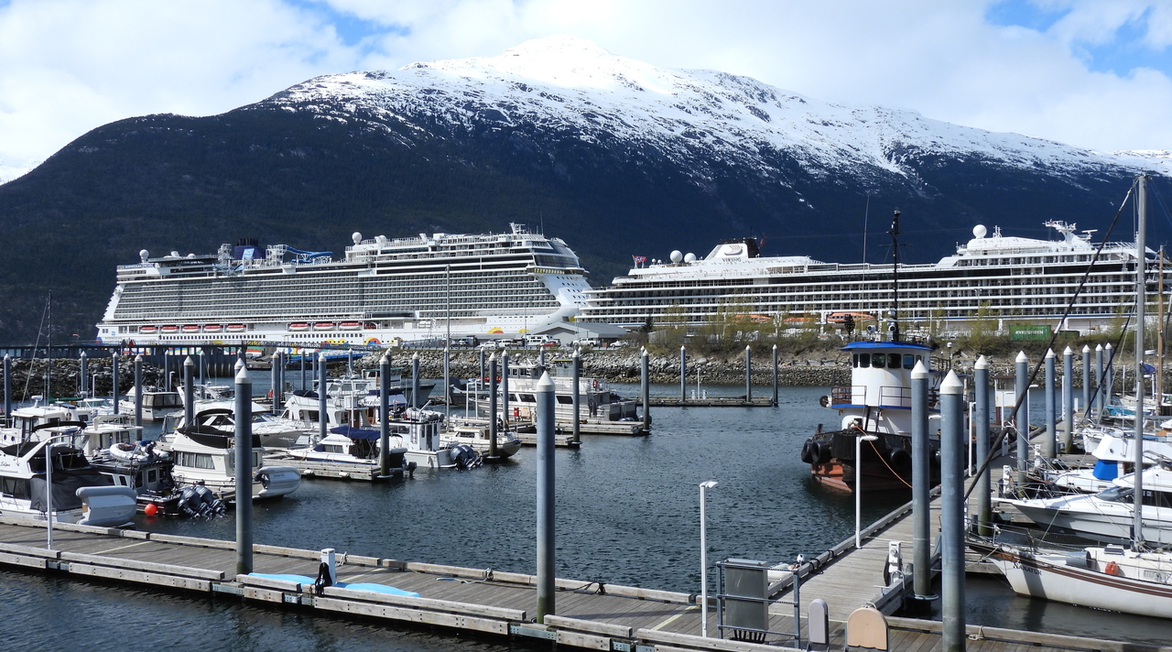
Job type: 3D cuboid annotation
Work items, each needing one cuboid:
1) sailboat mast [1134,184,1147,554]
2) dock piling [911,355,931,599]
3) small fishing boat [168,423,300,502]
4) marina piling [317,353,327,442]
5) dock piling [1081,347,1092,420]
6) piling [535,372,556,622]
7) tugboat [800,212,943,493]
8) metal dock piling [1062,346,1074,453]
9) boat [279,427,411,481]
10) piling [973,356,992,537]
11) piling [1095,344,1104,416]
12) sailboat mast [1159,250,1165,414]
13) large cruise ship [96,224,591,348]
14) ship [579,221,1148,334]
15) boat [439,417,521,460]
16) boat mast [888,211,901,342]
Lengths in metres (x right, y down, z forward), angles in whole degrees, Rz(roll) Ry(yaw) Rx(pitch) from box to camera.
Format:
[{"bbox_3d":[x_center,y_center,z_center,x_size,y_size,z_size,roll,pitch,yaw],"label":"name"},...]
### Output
[{"bbox_3d":[15.157,1.002,30.581,0.190,10.300,0.150,1,0,28],"label":"sailboat mast"},{"bbox_3d":[8.844,4.110,29.578,0.442,6.400,0.442,-1,-1,28],"label":"dock piling"},{"bbox_3d":[-16.152,5.636,47.536,8.700,3.300,3.100,-1,-1,29],"label":"small fishing boat"},{"bbox_3d":[-14.562,4.108,61.959,0.420,5.300,0.420,-1,-1,29],"label":"marina piling"},{"bbox_3d":[32.751,4.345,73.020,0.442,6.200,0.442,-1,-1,28],"label":"dock piling"},{"bbox_3d":[-0.989,4.236,26.994,0.442,6.300,0.442,-1,-1,0],"label":"piling"},{"bbox_3d":[17.419,0.953,62.465,7.500,14.100,20.500,-1,-1,28],"label":"tugboat"},{"bbox_3d":[24.025,3.687,55.458,0.420,5.400,0.420,-1,-1,29],"label":"metal dock piling"},{"bbox_3d":[-11.448,6.028,54.332,7.600,2.500,2.500,-1,-1,29],"label":"boat"},{"bbox_3d":[13.572,4.164,38.363,0.442,6.300,0.442,-1,-1,28],"label":"piling"},{"bbox_3d":[33.624,3.771,72.959,0.420,5.300,0.420,-1,-1,29],"label":"piling"},{"bbox_3d":[36.597,0.262,71.004,0.280,10.700,0.280,-1,-1,29],"label":"sailboat mast"},{"bbox_3d":[-121.671,-14.982,566.543,333.000,61.000,41.400,-1,-1,29],"label":"large cruise ship"},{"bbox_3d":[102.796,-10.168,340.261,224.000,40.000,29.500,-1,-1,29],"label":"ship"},{"bbox_3d":[-7.530,7.314,72.510,7.000,2.200,2.400,-1,-1,28],"label":"boat"},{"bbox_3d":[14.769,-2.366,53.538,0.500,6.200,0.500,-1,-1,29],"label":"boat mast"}]

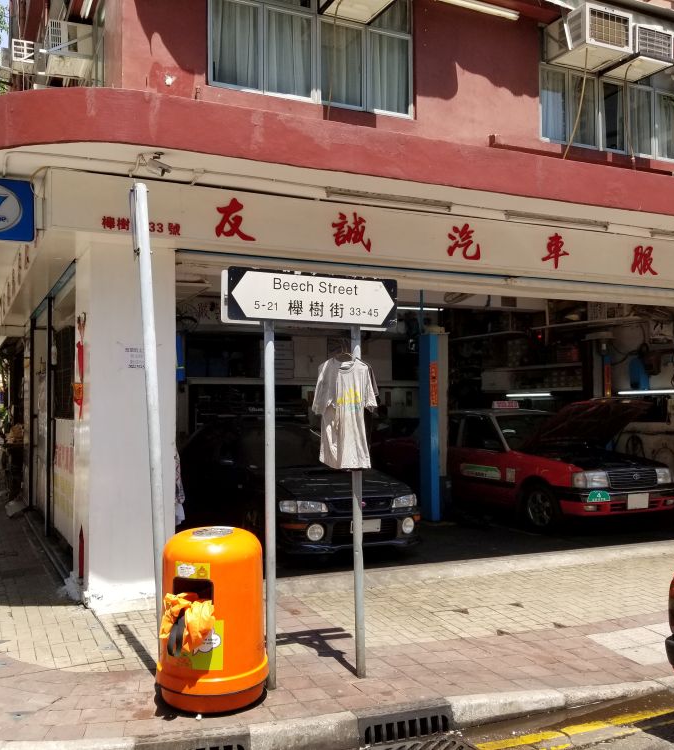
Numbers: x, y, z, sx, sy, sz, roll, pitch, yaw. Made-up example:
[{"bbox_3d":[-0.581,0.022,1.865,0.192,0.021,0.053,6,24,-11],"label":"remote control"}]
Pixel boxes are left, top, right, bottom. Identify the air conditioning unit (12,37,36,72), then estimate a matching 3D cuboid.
[{"bbox_3d":[-5.696,-5.800,13.754,0.460,0.400,0.520,1,-3,-26],"label":"air conditioning unit"}]

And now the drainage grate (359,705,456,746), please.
[{"bbox_3d":[0.363,1.902,4.104,0.543,0.155,0.080,1,-3,-18],"label":"drainage grate"}]

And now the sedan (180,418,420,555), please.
[{"bbox_3d":[-0.649,1.256,8.879,1.690,1.405,4.340,1,-3,-25],"label":"sedan"}]

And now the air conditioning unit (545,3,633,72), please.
[{"bbox_3d":[2.569,-3.379,7.624,0.552,0.394,0.580,1,-3,-23],"label":"air conditioning unit"}]

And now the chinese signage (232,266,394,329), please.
[{"bbox_3d":[-0.131,-0.466,4.632,1.114,0.309,0.050,1,-3,-24],"label":"chinese signage"}]

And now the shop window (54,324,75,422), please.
[{"bbox_3d":[-3.256,-0.006,8.964,0.100,1.050,2.000,1,-3,-27],"label":"shop window"}]

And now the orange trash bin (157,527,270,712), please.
[{"bbox_3d":[-0.724,1.376,4.391,0.645,0.940,0.645,0,-3,0],"label":"orange trash bin"}]

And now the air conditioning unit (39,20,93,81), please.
[{"bbox_3d":[-2.757,-3.324,7.728,0.430,0.345,0.520,1,-3,-27],"label":"air conditioning unit"}]

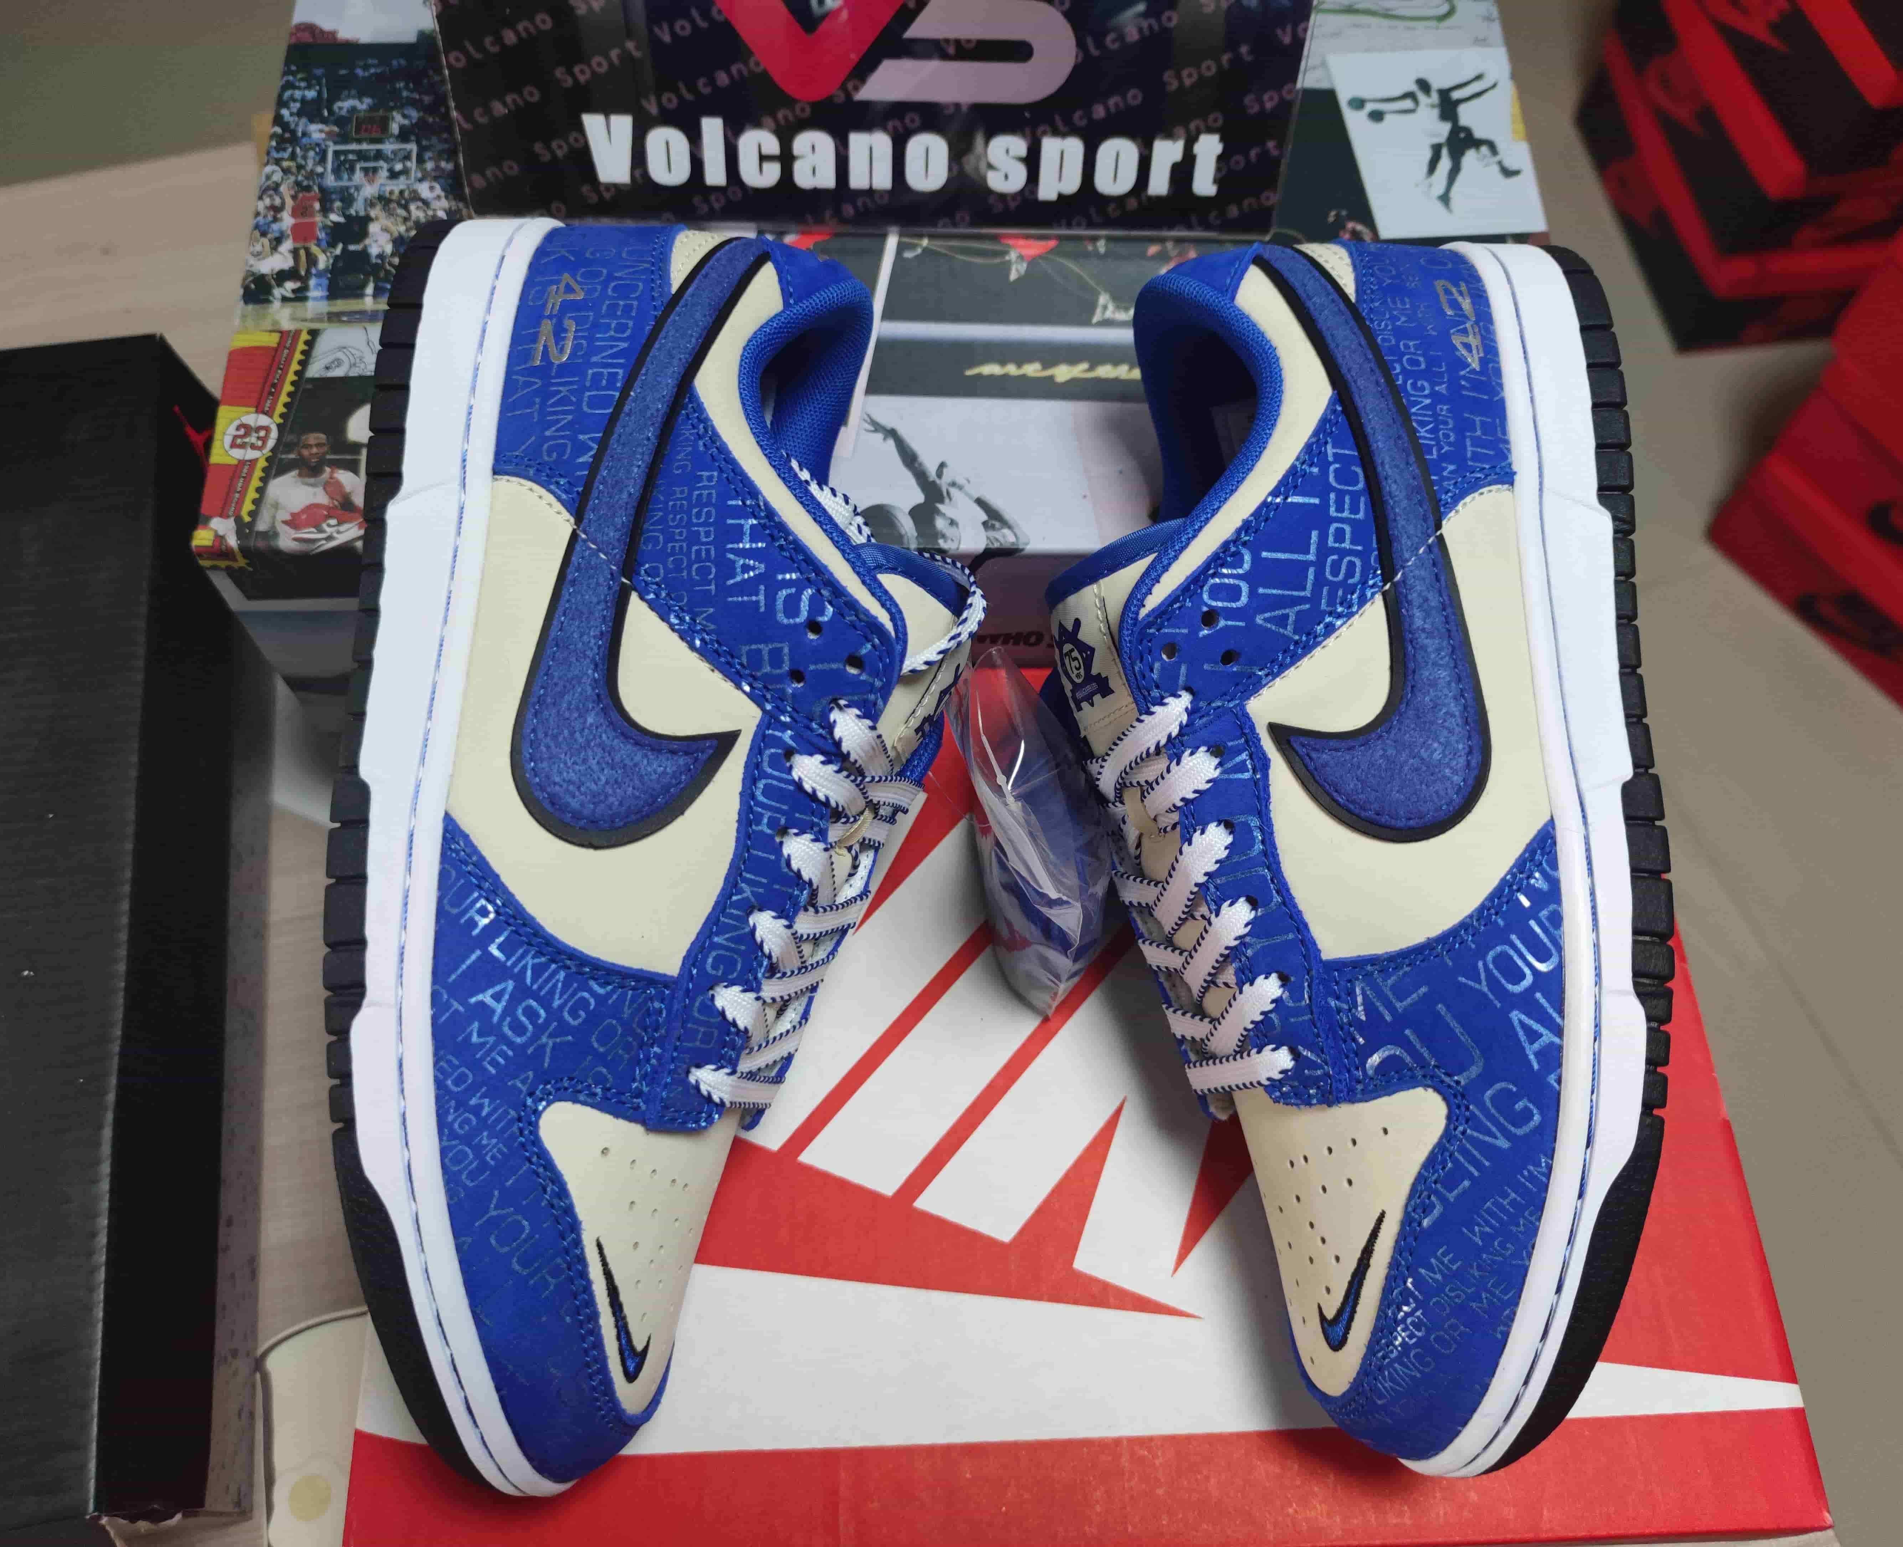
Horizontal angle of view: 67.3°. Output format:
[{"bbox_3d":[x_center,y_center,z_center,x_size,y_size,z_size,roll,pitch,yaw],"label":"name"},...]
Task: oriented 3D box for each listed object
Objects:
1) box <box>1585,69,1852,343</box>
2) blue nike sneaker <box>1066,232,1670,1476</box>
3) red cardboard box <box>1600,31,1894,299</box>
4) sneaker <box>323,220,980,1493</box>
[{"bbox_3d":[0.880,-0.644,1.569,0.245,0.095,0.339,-7,68,-3],"label":"box"},{"bbox_3d":[0.070,0.008,0.327,0.132,0.108,0.295,5,80,-16],"label":"blue nike sneaker"},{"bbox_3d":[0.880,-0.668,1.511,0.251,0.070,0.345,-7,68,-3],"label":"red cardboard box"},{"bbox_3d":[-0.051,0.009,0.323,0.132,0.108,0.295,-4,80,13],"label":"sneaker"}]

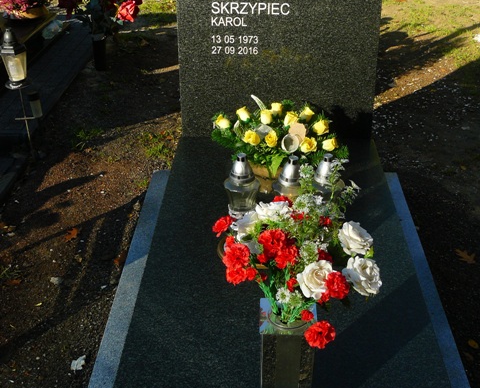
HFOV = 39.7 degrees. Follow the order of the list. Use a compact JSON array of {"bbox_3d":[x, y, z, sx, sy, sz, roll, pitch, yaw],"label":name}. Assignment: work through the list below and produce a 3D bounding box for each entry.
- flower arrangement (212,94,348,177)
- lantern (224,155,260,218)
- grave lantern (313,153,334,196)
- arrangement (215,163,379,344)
[{"bbox_3d":[0.149,-0.217,2.440,0.500,0.270,0.310,1,28,2],"label":"flower arrangement"},{"bbox_3d":[0.008,-0.028,2.277,0.122,0.233,0.122,1,28,2],"label":"lantern"},{"bbox_3d":[0.303,-0.030,2.275,0.122,0.230,0.122,1,28,2],"label":"grave lantern"},{"bbox_3d":[0.119,0.127,1.380,0.350,0.320,0.310,1,28,2],"label":"arrangement"}]

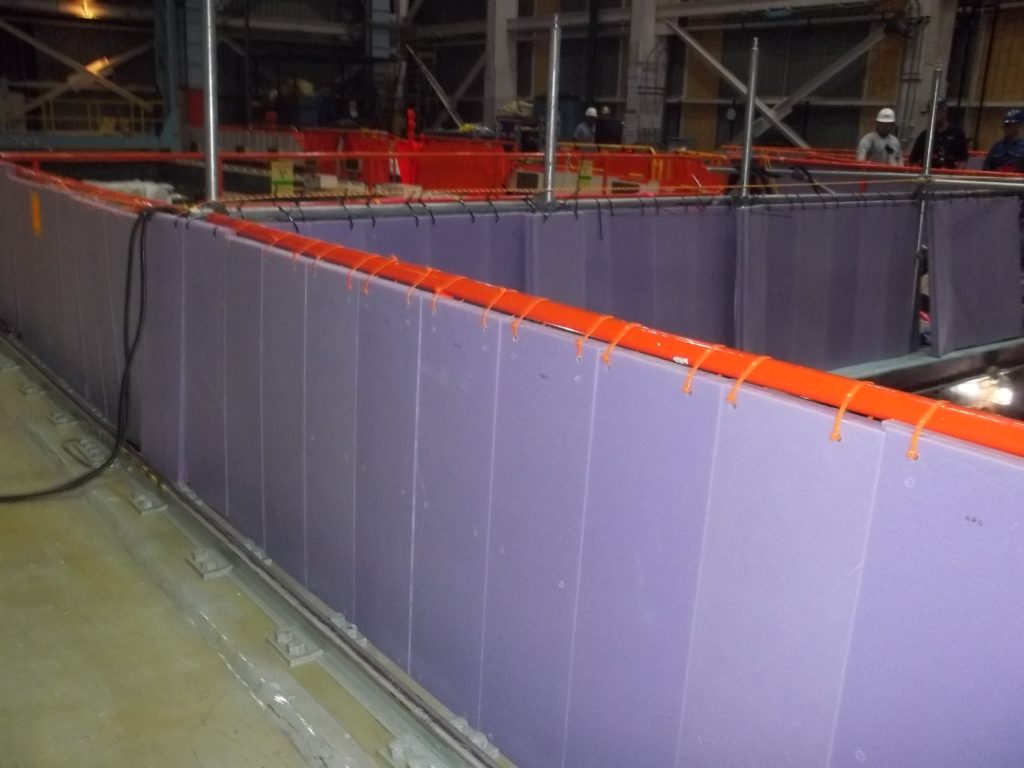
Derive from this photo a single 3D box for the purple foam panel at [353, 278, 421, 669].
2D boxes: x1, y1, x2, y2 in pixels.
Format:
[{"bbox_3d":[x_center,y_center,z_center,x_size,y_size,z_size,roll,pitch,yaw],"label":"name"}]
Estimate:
[{"bbox_3d":[-0.325,0.250,2.658,0.044,1.039,0.312,-9,19,-38],"label":"purple foam panel"}]

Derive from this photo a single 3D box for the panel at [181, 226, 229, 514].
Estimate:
[{"bbox_3d":[-1.125,-0.050,3.624,0.044,1.039,0.396,-9,19,-38],"label":"panel"}]

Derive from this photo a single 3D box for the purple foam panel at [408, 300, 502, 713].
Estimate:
[{"bbox_3d":[-0.130,0.304,2.307,0.035,0.980,0.303,-8,19,-37],"label":"purple foam panel"}]

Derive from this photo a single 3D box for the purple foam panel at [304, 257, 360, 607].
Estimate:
[{"bbox_3d":[-0.519,0.177,2.891,0.044,1.039,0.312,-9,19,-38],"label":"purple foam panel"}]

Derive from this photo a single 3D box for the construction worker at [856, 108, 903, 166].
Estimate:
[{"bbox_3d":[4.004,-2.170,10.926,0.540,1.760,0.360,8,16,18],"label":"construction worker"}]

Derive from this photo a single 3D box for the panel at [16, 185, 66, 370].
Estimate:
[{"bbox_3d":[-2.488,-0.570,5.192,0.035,0.980,0.304,-8,19,-37],"label":"panel"}]

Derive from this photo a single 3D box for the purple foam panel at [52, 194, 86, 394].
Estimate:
[{"bbox_3d":[-2.228,-0.468,4.972,0.044,1.039,0.296,-9,19,-38],"label":"purple foam panel"}]

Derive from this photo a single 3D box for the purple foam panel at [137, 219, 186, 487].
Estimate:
[{"bbox_3d":[-1.408,-0.146,3.928,0.044,1.039,0.437,-9,19,-38],"label":"purple foam panel"}]

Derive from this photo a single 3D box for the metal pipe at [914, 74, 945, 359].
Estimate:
[{"bbox_3d":[2.582,-1.062,6.116,0.046,1.756,0.046,-11,18,-37],"label":"metal pipe"}]

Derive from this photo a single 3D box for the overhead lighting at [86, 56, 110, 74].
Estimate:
[{"bbox_3d":[-12.314,-9.462,29.000,0.700,0.450,0.350,-9,19,-37],"label":"overhead lighting"}]

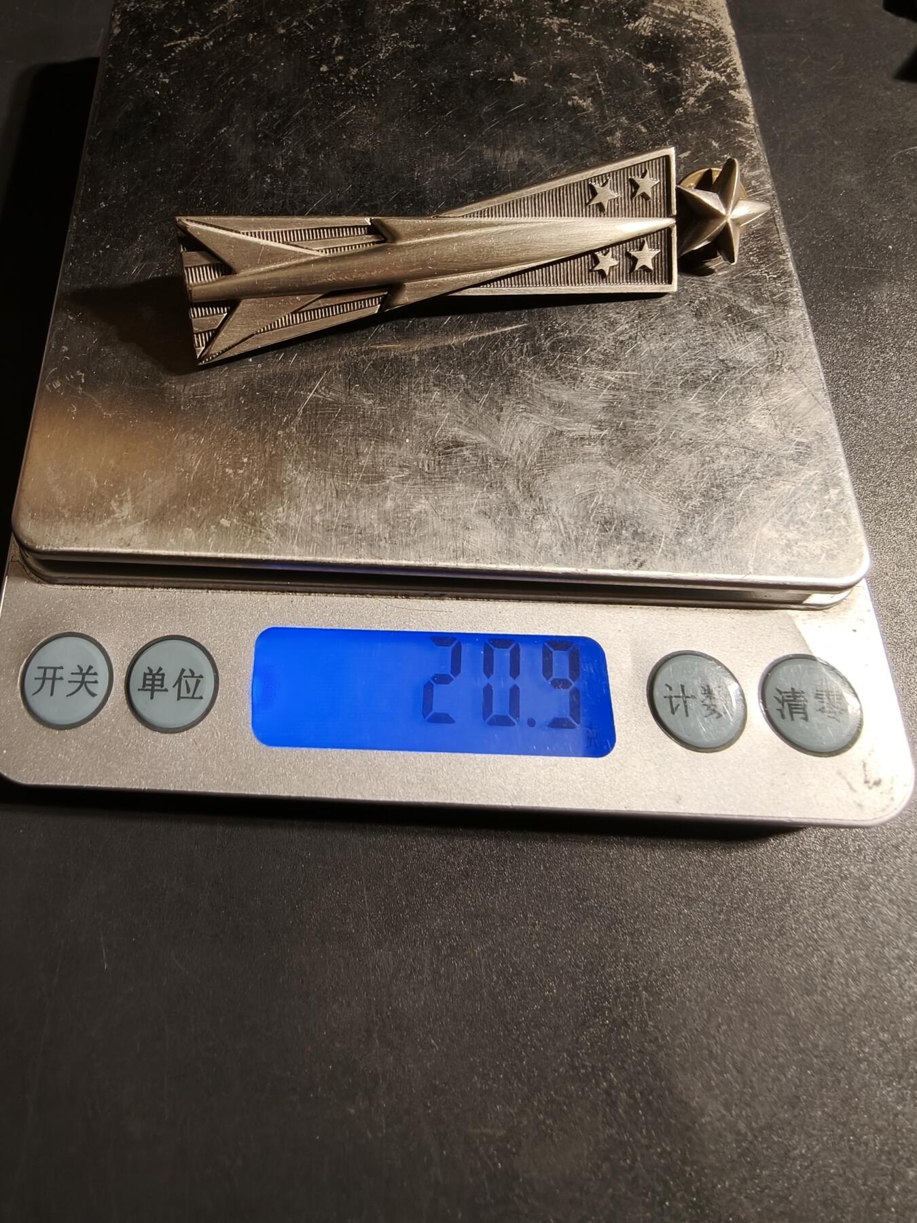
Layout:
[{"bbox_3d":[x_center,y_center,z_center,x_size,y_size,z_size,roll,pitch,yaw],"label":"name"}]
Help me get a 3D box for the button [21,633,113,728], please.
[{"bbox_3d":[-0.044,0.008,0.092,0.011,0.002,0.011,1,67,-1],"label":"button"}]

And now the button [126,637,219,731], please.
[{"bbox_3d":[-0.033,0.008,0.092,0.011,0.002,0.011,1,67,-1],"label":"button"}]

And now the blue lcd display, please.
[{"bbox_3d":[-0.003,0.009,0.093,0.041,0.002,0.014,1,67,-1],"label":"blue lcd display"}]

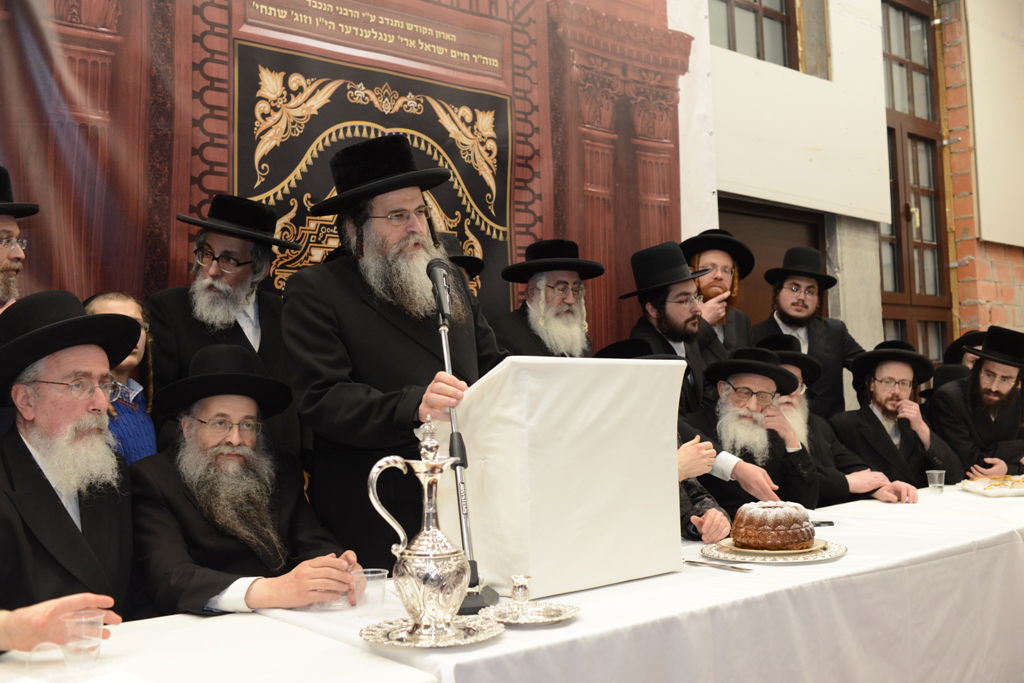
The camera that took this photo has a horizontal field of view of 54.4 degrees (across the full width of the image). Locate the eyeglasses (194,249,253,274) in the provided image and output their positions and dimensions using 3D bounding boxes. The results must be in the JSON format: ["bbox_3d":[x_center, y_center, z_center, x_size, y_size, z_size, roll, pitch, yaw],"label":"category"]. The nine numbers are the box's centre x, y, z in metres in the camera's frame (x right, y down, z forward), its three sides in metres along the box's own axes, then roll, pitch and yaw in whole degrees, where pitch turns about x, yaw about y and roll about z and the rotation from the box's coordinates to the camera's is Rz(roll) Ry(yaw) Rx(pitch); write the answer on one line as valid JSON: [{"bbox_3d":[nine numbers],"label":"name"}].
[{"bbox_3d":[-0.722,-0.212,2.572,0.140,0.046,0.135,15,13,21],"label":"eyeglasses"}]

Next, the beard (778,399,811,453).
[{"bbox_3d":[0.985,0.293,3.520,0.150,0.210,0.110,-2,-4,12],"label":"beard"}]

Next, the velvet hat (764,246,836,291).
[{"bbox_3d":[1.250,-0.317,4.320,0.315,0.132,0.335,3,-6,8],"label":"velvet hat"}]

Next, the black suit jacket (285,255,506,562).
[{"bbox_3d":[-0.298,0.275,2.480,0.530,1.000,0.380,3,-6,-42],"label":"black suit jacket"}]

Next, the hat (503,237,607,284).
[{"bbox_3d":[0.148,-0.292,3.550,0.350,0.120,0.380,-1,-9,0],"label":"hat"}]

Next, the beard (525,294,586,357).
[{"bbox_3d":[0.158,-0.055,3.450,0.180,0.235,0.150,2,-5,-33],"label":"beard"}]

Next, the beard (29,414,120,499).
[{"bbox_3d":[-0.756,0.199,1.720,0.105,0.145,0.135,-4,-4,28],"label":"beard"}]

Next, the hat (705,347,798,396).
[{"bbox_3d":[0.854,0.103,3.550,0.335,0.115,0.365,10,-22,-4],"label":"hat"}]

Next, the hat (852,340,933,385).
[{"bbox_3d":[1.452,0.084,3.800,0.320,0.115,0.345,-2,-21,9],"label":"hat"}]

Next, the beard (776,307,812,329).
[{"bbox_3d":[1.220,-0.108,4.300,0.165,0.110,0.120,6,-5,10],"label":"beard"}]

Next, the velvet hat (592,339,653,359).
[{"bbox_3d":[0.345,0.066,2.850,0.320,0.115,0.340,1,-16,-30],"label":"velvet hat"}]

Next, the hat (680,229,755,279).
[{"bbox_3d":[0.902,-0.389,4.350,0.335,0.115,0.370,17,-25,2],"label":"hat"}]

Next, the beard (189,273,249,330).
[{"bbox_3d":[-0.749,-0.102,2.550,0.135,0.140,0.095,13,11,21],"label":"beard"}]

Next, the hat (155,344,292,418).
[{"bbox_3d":[-0.701,0.092,2.420,0.335,0.125,0.370,8,-25,-30],"label":"hat"}]

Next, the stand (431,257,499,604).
[{"bbox_3d":[-0.104,0.206,2.140,0.120,0.740,0.160,2,-5,-37],"label":"stand"}]

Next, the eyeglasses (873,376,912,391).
[{"bbox_3d":[1.539,0.169,4.058,0.138,0.042,0.135,3,0,0],"label":"eyeglasses"}]

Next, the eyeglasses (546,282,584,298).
[{"bbox_3d":[0.171,-0.179,3.500,0.140,0.045,0.140,2,3,-33],"label":"eyeglasses"}]

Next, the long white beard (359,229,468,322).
[{"bbox_3d":[-0.231,-0.154,2.330,0.160,0.225,0.180,-5,-5,44],"label":"long white beard"}]

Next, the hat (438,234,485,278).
[{"bbox_3d":[-0.273,-0.319,3.650,0.340,0.120,0.370,-1,-17,-8],"label":"hat"}]

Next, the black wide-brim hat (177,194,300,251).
[{"bbox_3d":[-0.731,-0.325,2.670,0.330,0.110,0.355,13,3,-1],"label":"black wide-brim hat"}]

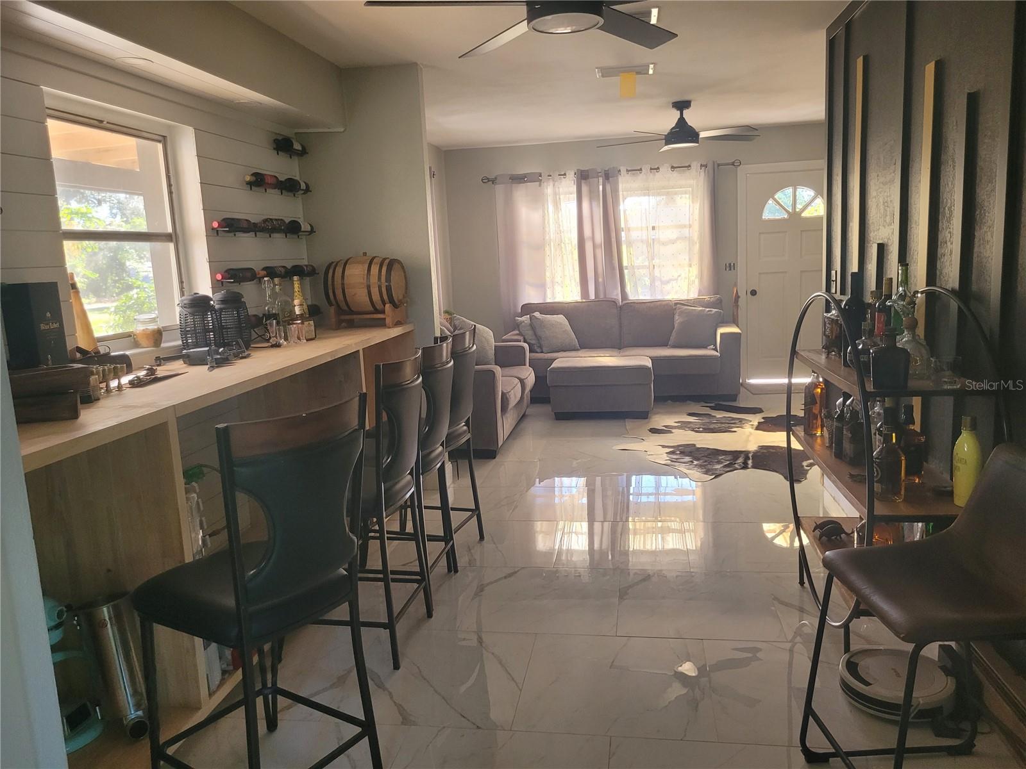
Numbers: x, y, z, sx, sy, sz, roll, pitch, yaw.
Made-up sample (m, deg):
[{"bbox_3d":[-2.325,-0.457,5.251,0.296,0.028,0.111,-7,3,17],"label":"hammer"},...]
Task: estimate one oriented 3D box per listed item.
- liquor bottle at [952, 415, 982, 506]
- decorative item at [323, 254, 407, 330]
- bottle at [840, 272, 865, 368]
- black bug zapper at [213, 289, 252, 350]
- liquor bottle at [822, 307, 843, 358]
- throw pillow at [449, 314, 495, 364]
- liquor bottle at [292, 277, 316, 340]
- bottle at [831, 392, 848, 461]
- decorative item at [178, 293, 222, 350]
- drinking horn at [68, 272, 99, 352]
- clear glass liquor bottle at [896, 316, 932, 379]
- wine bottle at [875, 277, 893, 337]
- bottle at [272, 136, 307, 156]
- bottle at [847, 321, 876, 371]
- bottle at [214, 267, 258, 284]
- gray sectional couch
[{"bbox_3d":[1.300,0.216,2.203,0.080,0.258,0.080,-7,10,-22],"label":"liquor bottle"},{"bbox_3d":[-0.813,-0.537,4.380,0.420,0.420,0.310,0,10,18],"label":"decorative item"},{"bbox_3d":[1.152,-0.218,2.603,0.072,0.312,0.072,-6,10,-16],"label":"bottle"},{"bbox_3d":[-1.288,-0.288,3.475,0.175,0.276,0.175,-6,10,-20],"label":"black bug zapper"},{"bbox_3d":[1.236,-0.207,2.984,0.080,0.196,0.080,-7,10,-22],"label":"liquor bottle"},{"bbox_3d":[-0.284,-0.267,5.685,0.170,0.480,0.450,-17,16,-32],"label":"throw pillow"},{"bbox_3d":[-1.179,-0.422,4.245,0.095,0.328,0.095,-8,11,-27],"label":"liquor bottle"},{"bbox_3d":[1.183,0.151,2.794,0.060,0.217,0.060,-3,9,-2],"label":"bottle"},{"bbox_3d":[-1.360,-0.251,3.354,0.182,0.283,0.178,-1,10,9],"label":"decorative item"},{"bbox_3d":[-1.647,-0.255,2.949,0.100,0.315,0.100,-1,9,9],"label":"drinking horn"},{"bbox_3d":[1.254,-0.123,2.408,0.105,0.192,0.090,1,10,21],"label":"clear glass liquor bottle"},{"bbox_3d":[1.417,-0.260,2.946,0.070,0.296,0.070,-1,10,9],"label":"wine bottle"},{"bbox_3d":[-1.225,-1.304,4.205,0.076,0.076,0.300,-1,10,9],"label":"bottle"},{"bbox_3d":[1.147,-0.120,2.501,0.115,0.178,0.090,5,12,38],"label":"bottle"},{"bbox_3d":[-1.365,-0.533,3.785,0.075,0.075,0.297,-1,10,9],"label":"bottle"},{"bbox_3d":[1.010,-0.338,7.376,2.170,0.900,0.880,-1,10,9],"label":"gray sectional couch"}]

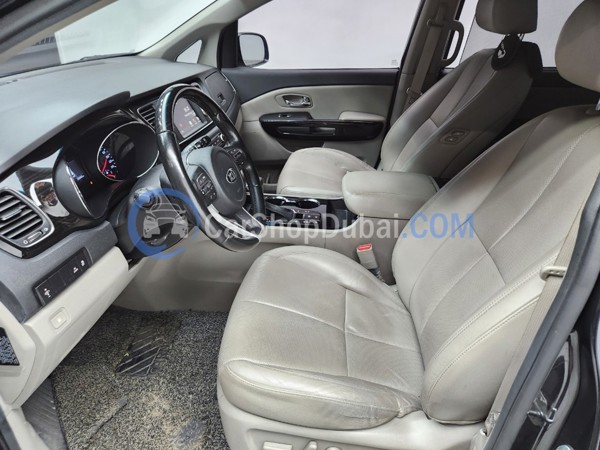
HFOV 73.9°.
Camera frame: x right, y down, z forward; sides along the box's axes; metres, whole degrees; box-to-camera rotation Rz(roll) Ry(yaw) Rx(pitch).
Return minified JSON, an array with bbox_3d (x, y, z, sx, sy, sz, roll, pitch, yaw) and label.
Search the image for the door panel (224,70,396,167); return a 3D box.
[{"bbox_3d":[-0.008,-0.508,2.015,0.920,0.500,0.130,2,30,3],"label":"door panel"}]

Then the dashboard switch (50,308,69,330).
[{"bbox_3d":[-0.437,0.171,0.721,0.011,0.024,0.031,-3,28,15],"label":"dashboard switch"}]

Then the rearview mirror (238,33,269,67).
[{"bbox_3d":[-0.263,-0.929,2.117,0.110,0.175,0.220,18,34,29],"label":"rearview mirror"}]

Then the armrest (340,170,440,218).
[{"bbox_3d":[0.280,-0.097,1.234,0.295,0.080,0.225,3,26,7],"label":"armrest"}]

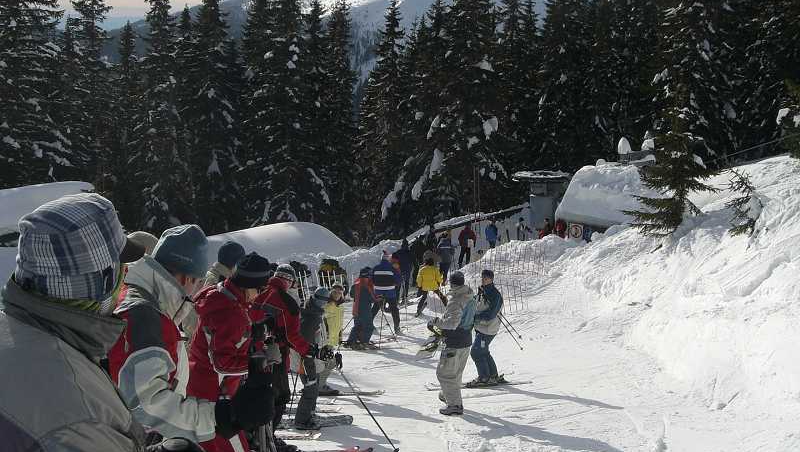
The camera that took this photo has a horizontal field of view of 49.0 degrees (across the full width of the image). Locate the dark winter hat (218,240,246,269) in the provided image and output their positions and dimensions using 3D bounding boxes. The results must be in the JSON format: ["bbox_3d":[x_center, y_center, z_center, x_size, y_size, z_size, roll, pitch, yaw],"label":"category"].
[{"bbox_3d":[-1.259,0.222,6.600,0.220,0.200,0.200,6,-4,-37],"label":"dark winter hat"}]

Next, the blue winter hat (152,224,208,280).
[{"bbox_3d":[-0.875,0.106,3.500,0.230,0.200,0.200,19,-12,-37],"label":"blue winter hat"}]

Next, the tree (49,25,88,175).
[{"bbox_3d":[-18.870,-5.390,50.000,2.600,12.390,2.600,0,0,0],"label":"tree"}]

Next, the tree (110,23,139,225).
[{"bbox_3d":[-15.630,-5.390,50.000,2.400,12.390,2.400,0,0,0],"label":"tree"}]

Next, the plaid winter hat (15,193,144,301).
[{"bbox_3d":[-0.701,0.045,1.920,0.280,0.220,0.200,4,-2,-38],"label":"plaid winter hat"}]

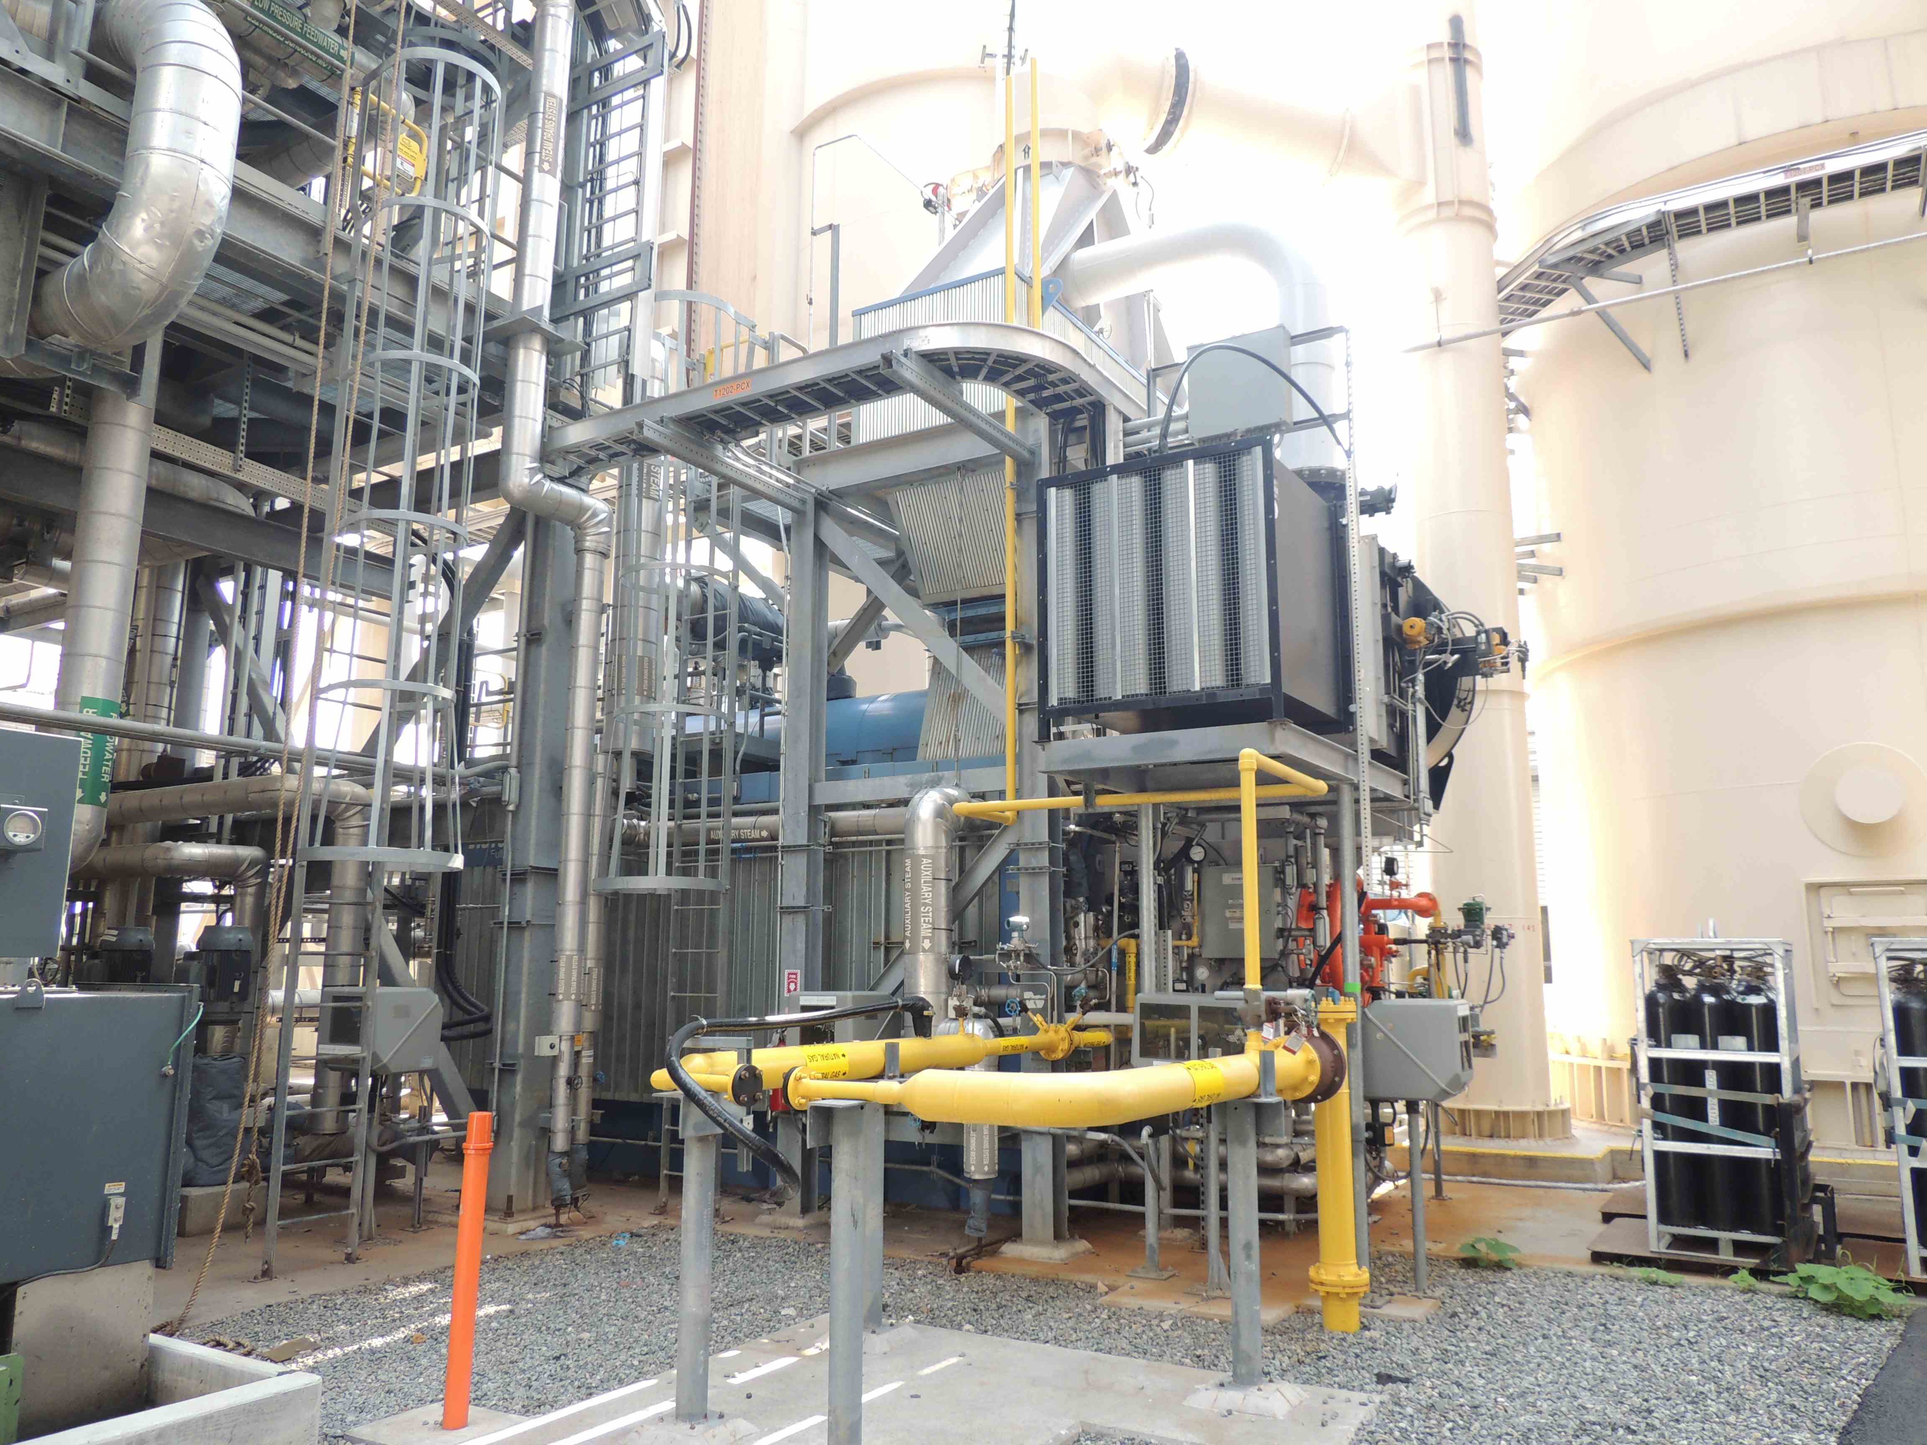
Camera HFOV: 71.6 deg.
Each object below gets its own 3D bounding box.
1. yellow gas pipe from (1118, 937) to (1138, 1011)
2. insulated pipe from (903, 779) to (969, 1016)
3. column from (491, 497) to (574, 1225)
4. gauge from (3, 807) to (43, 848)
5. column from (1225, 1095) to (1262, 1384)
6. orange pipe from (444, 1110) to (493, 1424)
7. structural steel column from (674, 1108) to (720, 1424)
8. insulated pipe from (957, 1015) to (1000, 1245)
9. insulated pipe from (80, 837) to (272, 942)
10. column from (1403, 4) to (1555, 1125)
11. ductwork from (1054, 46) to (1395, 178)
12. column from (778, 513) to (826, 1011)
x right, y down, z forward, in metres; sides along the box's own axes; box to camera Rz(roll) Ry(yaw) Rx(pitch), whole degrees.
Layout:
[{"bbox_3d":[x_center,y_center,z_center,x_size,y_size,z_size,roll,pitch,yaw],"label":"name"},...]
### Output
[{"bbox_3d":[1.081,1.640,8.723,0.100,0.473,0.080,-6,-12,30],"label":"yellow gas pipe"},{"bbox_3d":[-0.166,1.109,8.158,0.285,1.427,0.460,-6,-12,30],"label":"insulated pipe"},{"bbox_3d":[-2.963,0.834,9.364,0.260,4.861,0.260,-6,-12,30],"label":"column"},{"bbox_3d":[-3.521,0.395,5.004,0.080,0.135,0.135,-6,-12,30],"label":"gauge"},{"bbox_3d":[1.118,2.065,5.345,0.118,1.088,0.118,-6,-12,30],"label":"column"},{"bbox_3d":[-1.796,1.970,4.831,0.097,1.078,0.097,-6,-12,30],"label":"orange pipe"},{"bbox_3d":[-0.985,1.970,4.913,0.118,1.107,0.118,-6,-12,30],"label":"structural steel column"},{"bbox_3d":[0.095,2.311,7.666,0.210,1.233,0.210,-6,-12,30],"label":"insulated pipe"},{"bbox_3d":[-5.526,1.173,9.333,1.400,0.680,0.330,-1,-10,10],"label":"insulated pipe"},{"bbox_3d":[4.681,-1.904,12.622,0.920,10.958,0.920,-6,-12,30],"label":"column"},{"bbox_3d":[2.527,-5.549,12.295,3.500,0.840,0.840,5,-11,-23],"label":"ductwork"},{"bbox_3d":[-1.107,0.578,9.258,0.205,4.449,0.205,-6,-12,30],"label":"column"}]

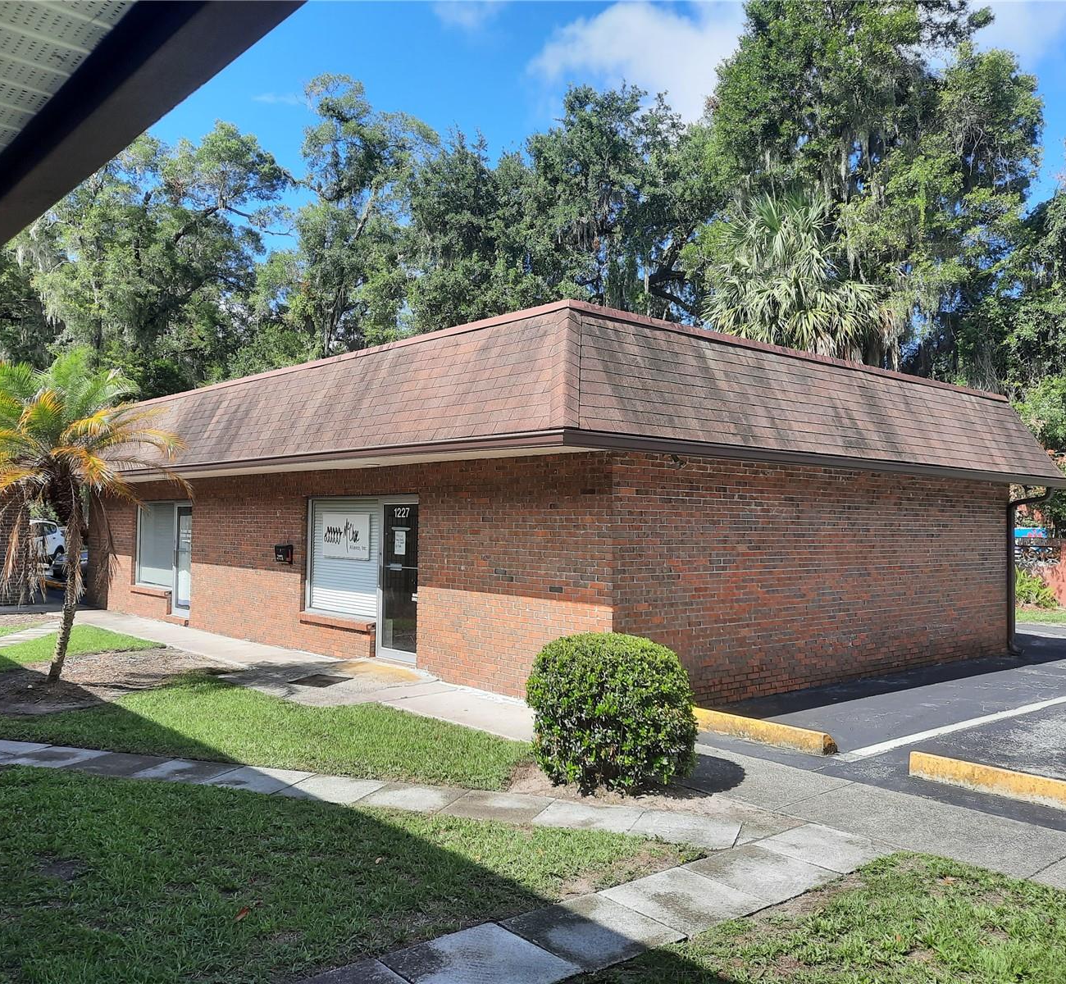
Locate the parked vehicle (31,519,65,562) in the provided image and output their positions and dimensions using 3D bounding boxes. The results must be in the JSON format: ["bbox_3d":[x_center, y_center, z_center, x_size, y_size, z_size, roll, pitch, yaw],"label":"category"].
[{"bbox_3d":[-19.673,1.986,37.000,4.600,1.730,1.850,2,-2,-42],"label":"parked vehicle"}]

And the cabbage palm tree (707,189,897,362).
[{"bbox_3d":[7.126,-2.571,25.000,4.700,10.900,4.700,1,-2,0],"label":"cabbage palm tree"}]

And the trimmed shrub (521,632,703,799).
[{"bbox_3d":[0.591,1.597,7.100,1.270,1.090,1.250,1,-2,0],"label":"trimmed shrub"}]

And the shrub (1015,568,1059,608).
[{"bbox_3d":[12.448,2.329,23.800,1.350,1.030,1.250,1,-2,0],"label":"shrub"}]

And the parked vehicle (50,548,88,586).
[{"bbox_3d":[-12.664,2.018,30.332,4.600,1.450,1.820,2,-2,-42],"label":"parked vehicle"}]

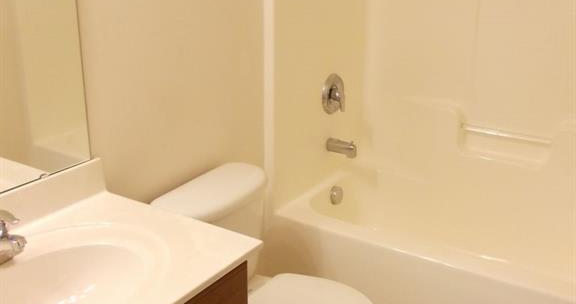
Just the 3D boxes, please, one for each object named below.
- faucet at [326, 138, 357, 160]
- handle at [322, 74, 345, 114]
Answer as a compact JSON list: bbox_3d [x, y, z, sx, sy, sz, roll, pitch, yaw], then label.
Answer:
[{"bbox_3d":[0.249,-0.015,2.838,0.143,0.078,0.060,12,23,31],"label":"faucet"},{"bbox_3d":[0.229,-0.256,2.788,0.072,0.185,0.180,12,23,31],"label":"handle"}]

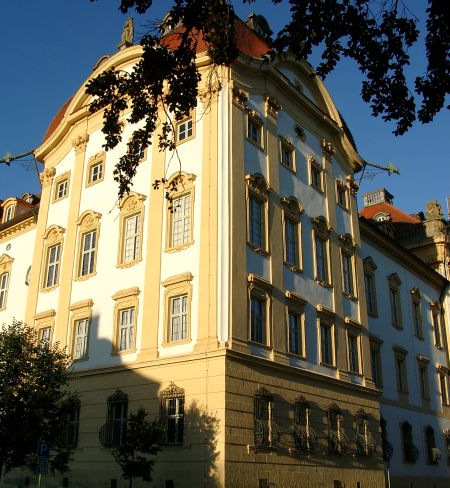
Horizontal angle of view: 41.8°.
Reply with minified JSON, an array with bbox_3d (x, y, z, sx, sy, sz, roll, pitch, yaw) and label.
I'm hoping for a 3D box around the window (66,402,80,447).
[{"bbox_3d":[-8.010,9.626,31.239,1.156,2.215,0.193,-16,-27,36],"label":"window"}]

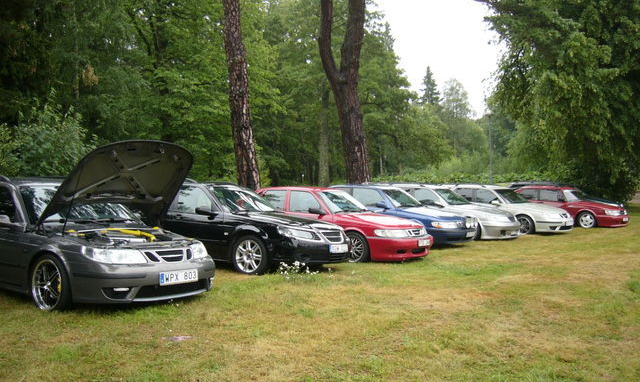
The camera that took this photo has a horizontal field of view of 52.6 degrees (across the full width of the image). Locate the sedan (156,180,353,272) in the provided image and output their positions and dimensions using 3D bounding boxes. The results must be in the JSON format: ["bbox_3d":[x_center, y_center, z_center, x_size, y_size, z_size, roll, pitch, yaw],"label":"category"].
[{"bbox_3d":[-1.749,0.548,10.738,4.840,1.470,1.790,-1,0,32],"label":"sedan"}]

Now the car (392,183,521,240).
[{"bbox_3d":[2.707,0.540,16.769,4.820,1.480,1.790,-1,0,29],"label":"car"}]

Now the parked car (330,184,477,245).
[{"bbox_3d":[1.164,0.566,14.721,4.760,1.420,1.765,-1,0,33],"label":"parked car"}]

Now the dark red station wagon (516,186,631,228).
[{"bbox_3d":[7.267,0.541,20.646,4.690,1.420,1.700,-1,0,37],"label":"dark red station wagon"}]

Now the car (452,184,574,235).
[{"bbox_3d":[4.817,0.546,18.783,4.820,1.480,1.790,-1,0,36],"label":"car"}]

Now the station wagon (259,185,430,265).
[{"bbox_3d":[-0.103,0.613,12.427,4.630,1.430,1.710,-1,0,33],"label":"station wagon"}]

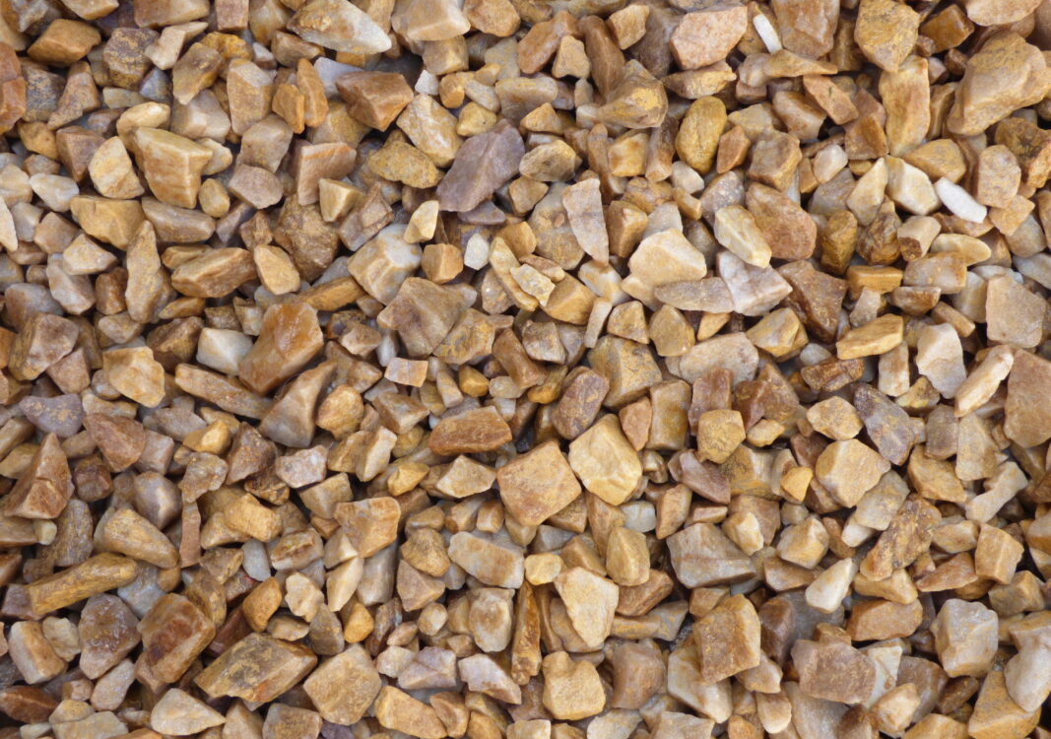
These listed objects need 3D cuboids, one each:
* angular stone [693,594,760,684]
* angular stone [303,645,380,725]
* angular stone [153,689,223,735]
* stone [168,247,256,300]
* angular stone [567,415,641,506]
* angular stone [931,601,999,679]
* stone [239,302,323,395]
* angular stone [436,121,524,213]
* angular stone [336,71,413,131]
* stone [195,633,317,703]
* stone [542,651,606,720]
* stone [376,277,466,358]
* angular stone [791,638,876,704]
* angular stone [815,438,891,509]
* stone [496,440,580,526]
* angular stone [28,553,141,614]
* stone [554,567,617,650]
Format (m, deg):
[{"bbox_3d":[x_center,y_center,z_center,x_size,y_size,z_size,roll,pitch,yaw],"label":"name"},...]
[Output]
[{"bbox_3d":[0.087,0.115,0.715,0.033,0.021,0.030,-18,74,-5],"label":"angular stone"},{"bbox_3d":[-0.076,0.136,0.709,0.029,0.021,0.027,-30,75,-9],"label":"angular stone"},{"bbox_3d":[-0.143,0.145,0.705,0.031,0.015,0.019,11,73,3],"label":"angular stone"},{"bbox_3d":[-0.133,-0.040,0.707,0.032,0.018,0.021,-36,82,-6],"label":"stone"},{"bbox_3d":[0.035,0.038,0.693,0.027,0.021,0.034,-31,81,-5],"label":"angular stone"},{"bbox_3d":[0.188,0.116,0.715,0.028,0.023,0.032,5,73,1],"label":"angular stone"},{"bbox_3d":[-0.105,-0.011,0.702,0.043,0.021,0.026,-43,83,-7],"label":"stone"},{"bbox_3d":[-0.018,-0.074,0.613,0.020,0.013,0.042,41,83,6],"label":"angular stone"},{"bbox_3d":[-0.066,-0.120,0.721,0.033,0.021,0.026,31,81,5],"label":"angular stone"},{"bbox_3d":[-0.114,0.128,0.711,0.046,0.019,0.027,-37,77,-11],"label":"stone"},{"bbox_3d":[0.018,0.129,0.677,0.023,0.019,0.027,-26,81,-4],"label":"stone"},{"bbox_3d":[-0.038,-0.021,0.604,0.024,0.018,0.032,33,82,5],"label":"stone"},{"bbox_3d":[0.125,0.122,0.678,0.035,0.017,0.022,10,80,2],"label":"angular stone"},{"bbox_3d":[0.142,0.045,0.736,0.028,0.021,0.025,37,76,10],"label":"angular stone"},{"bbox_3d":[0.006,0.048,0.692,0.031,0.021,0.027,-30,81,-5],"label":"stone"},{"bbox_3d":[-0.192,0.090,0.722,0.048,0.015,0.015,-21,74,-6],"label":"angular stone"},{"bbox_3d":[0.030,0.101,0.719,0.022,0.017,0.033,-25,75,-7],"label":"stone"}]

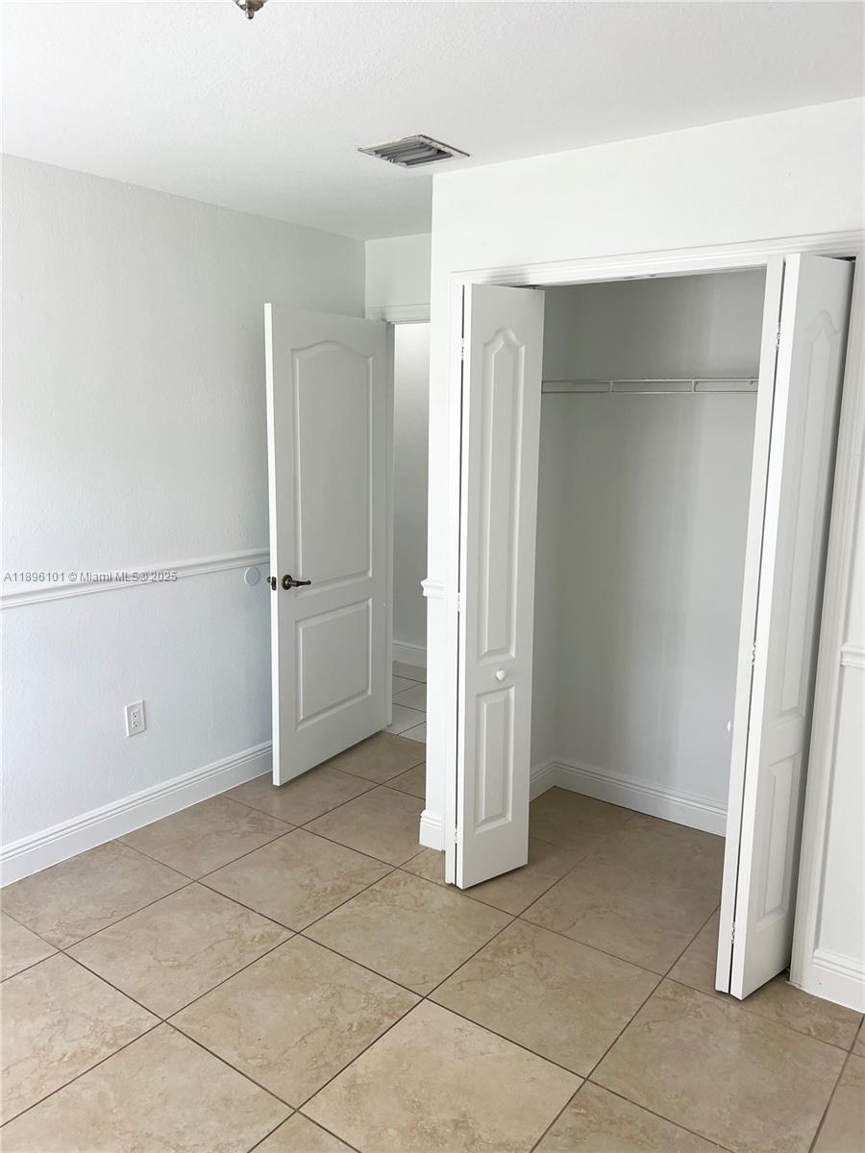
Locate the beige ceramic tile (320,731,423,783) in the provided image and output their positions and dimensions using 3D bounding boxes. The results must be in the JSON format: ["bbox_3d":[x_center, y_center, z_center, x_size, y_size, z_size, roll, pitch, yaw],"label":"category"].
[{"bbox_3d":[-0.272,0.871,4.220,0.490,0.010,0.523,8,13,36],"label":"beige ceramic tile"}]

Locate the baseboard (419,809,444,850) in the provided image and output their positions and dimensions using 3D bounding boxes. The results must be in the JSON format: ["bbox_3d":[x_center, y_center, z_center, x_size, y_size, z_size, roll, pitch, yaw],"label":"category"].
[{"bbox_3d":[0.002,0.970,3.302,0.112,0.145,0.018,8,13,36],"label":"baseboard"}]

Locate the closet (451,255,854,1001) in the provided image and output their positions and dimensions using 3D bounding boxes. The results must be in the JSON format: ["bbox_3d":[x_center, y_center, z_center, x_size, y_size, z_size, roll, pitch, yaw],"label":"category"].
[{"bbox_3d":[0.759,0.079,2.950,1.240,2.042,0.955,8,13,36],"label":"closet"}]

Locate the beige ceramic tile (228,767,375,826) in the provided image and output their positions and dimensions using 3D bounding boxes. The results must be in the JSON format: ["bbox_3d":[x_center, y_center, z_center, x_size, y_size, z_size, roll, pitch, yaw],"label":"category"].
[{"bbox_3d":[-0.580,0.946,3.812,0.490,0.010,0.508,8,13,36],"label":"beige ceramic tile"}]

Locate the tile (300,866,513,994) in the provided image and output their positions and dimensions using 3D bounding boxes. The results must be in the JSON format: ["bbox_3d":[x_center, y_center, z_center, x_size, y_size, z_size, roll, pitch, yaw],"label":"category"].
[{"bbox_3d":[-0.074,1.140,2.822,0.509,0.010,0.508,8,13,36],"label":"tile"}]

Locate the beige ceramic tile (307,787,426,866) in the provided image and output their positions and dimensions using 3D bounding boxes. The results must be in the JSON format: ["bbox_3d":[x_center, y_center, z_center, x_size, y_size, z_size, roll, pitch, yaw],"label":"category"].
[{"bbox_3d":[-0.179,1.005,3.521,0.509,0.010,0.508,8,13,36],"label":"beige ceramic tile"}]

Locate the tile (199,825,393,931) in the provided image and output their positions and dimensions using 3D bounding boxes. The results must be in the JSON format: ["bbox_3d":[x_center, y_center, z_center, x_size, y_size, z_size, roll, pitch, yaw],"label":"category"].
[{"bbox_3d":[-0.482,1.079,3.120,0.509,0.010,0.508,8,13,36],"label":"tile"}]

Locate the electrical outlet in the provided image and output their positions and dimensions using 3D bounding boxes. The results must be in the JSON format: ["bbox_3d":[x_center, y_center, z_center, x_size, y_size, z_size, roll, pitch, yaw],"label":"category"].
[{"bbox_3d":[-1.151,0.557,3.376,0.010,0.124,0.081,8,13,36],"label":"electrical outlet"}]

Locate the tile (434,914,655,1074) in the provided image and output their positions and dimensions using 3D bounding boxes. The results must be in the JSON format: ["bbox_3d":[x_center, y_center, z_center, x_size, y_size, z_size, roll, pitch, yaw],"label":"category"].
[{"bbox_3d":[0.335,1.201,2.525,0.509,0.010,0.508,8,13,36],"label":"tile"}]

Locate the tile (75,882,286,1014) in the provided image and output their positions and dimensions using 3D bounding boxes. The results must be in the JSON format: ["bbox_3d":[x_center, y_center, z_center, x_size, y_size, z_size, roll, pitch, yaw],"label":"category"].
[{"bbox_3d":[-0.782,1.148,2.708,0.500,0.010,0.500,9,13,36],"label":"tile"}]

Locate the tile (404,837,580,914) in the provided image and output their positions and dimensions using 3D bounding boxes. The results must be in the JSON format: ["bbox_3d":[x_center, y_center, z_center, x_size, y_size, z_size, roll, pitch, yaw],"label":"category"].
[{"bbox_3d":[0.229,1.066,3.223,0.509,0.010,0.508,8,13,36],"label":"tile"}]

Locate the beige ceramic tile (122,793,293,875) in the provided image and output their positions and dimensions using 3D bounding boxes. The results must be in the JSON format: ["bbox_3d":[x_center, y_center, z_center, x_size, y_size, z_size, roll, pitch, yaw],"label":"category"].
[{"bbox_3d":[-0.883,1.019,3.412,0.490,0.010,0.508,8,13,36],"label":"beige ceramic tile"}]

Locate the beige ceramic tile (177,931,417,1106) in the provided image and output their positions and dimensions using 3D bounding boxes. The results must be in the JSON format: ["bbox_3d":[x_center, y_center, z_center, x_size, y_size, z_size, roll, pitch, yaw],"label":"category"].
[{"bbox_3d":[-0.377,1.214,2.421,0.509,0.010,0.508,8,13,36],"label":"beige ceramic tile"}]

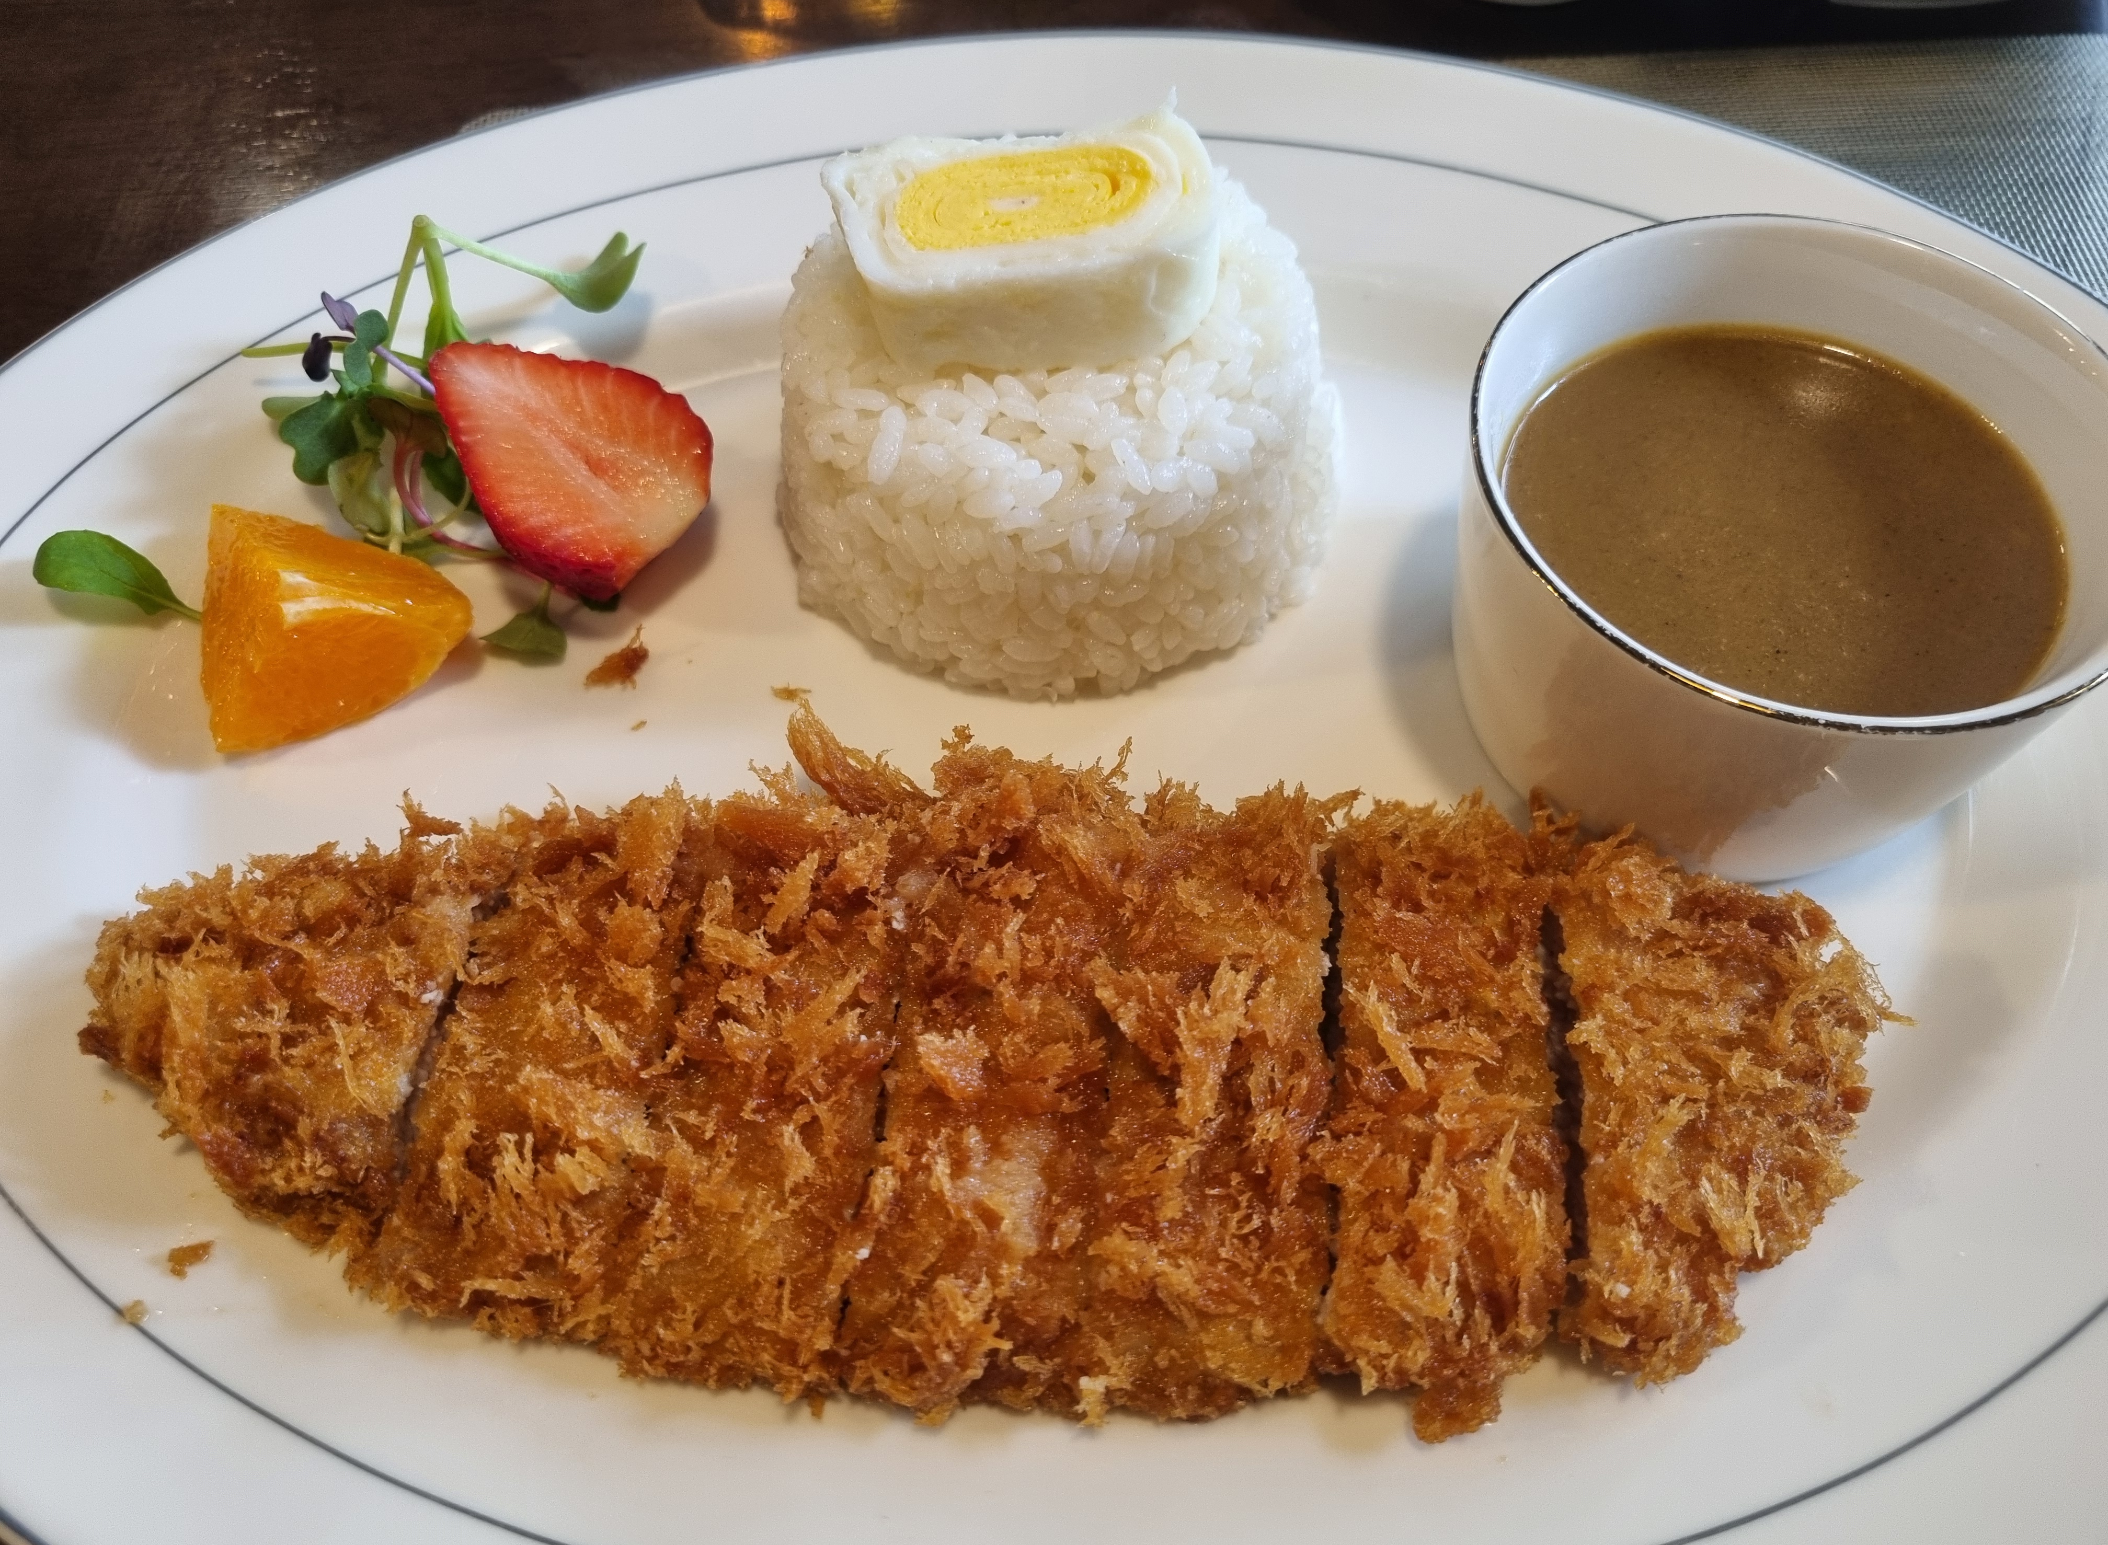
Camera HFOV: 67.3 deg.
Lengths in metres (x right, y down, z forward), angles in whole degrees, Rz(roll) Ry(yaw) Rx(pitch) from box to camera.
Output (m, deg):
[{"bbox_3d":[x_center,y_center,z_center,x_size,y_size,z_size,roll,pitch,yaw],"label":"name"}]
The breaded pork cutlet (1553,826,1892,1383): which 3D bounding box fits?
[{"bbox_3d":[0.077,0.039,0.185,0.036,0.015,0.063,6,60,6],"label":"breaded pork cutlet"}]

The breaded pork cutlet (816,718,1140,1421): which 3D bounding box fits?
[{"bbox_3d":[-0.007,0.032,0.190,0.030,0.018,0.084,3,59,4],"label":"breaded pork cutlet"}]

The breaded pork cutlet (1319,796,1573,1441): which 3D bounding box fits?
[{"bbox_3d":[0.046,0.037,0.186,0.028,0.016,0.076,5,60,6],"label":"breaded pork cutlet"}]

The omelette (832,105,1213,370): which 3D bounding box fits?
[{"bbox_3d":[-0.004,-0.070,0.213,0.050,0.018,0.030,-8,59,-2],"label":"omelette"}]

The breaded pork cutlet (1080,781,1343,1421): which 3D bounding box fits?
[{"bbox_3d":[0.020,0.036,0.188,0.025,0.017,0.078,4,60,5],"label":"breaded pork cutlet"}]

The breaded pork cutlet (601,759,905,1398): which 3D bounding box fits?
[{"bbox_3d":[-0.034,0.034,0.191,0.030,0.017,0.077,1,59,3],"label":"breaded pork cutlet"}]

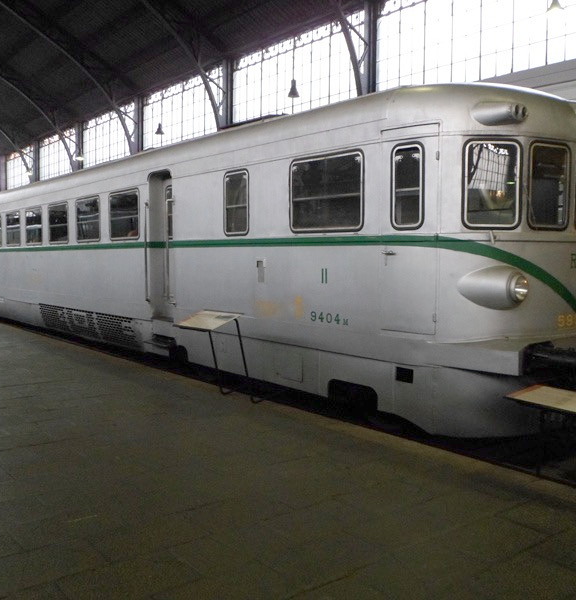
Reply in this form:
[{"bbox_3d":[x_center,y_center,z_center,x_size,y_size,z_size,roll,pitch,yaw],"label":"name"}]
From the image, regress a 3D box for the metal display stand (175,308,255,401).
[{"bbox_3d":[-0.807,0.667,7.263,0.710,1.030,0.810,-2,4,-40],"label":"metal display stand"}]

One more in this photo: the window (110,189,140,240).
[{"bbox_3d":[-2.853,-1.455,10.816,0.060,0.864,1.138,-2,4,-40],"label":"window"}]

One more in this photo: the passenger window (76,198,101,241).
[{"bbox_3d":[-3.888,-1.540,12.047,0.060,0.864,1.142,-2,4,-40],"label":"passenger window"}]

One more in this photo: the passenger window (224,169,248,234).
[{"bbox_3d":[-0.688,-1.283,8.240,0.060,0.859,0.562,-2,4,-40],"label":"passenger window"}]

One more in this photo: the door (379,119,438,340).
[{"bbox_3d":[1.191,-0.690,6.118,0.629,2.006,0.080,4,4,40],"label":"door"}]

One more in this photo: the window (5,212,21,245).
[{"bbox_3d":[-6.873,-1.787,15.599,0.060,0.864,1.229,-2,4,-40],"label":"window"}]

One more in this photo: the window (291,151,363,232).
[{"bbox_3d":[0.404,-1.179,6.942,0.060,0.878,1.147,-2,4,-40],"label":"window"}]

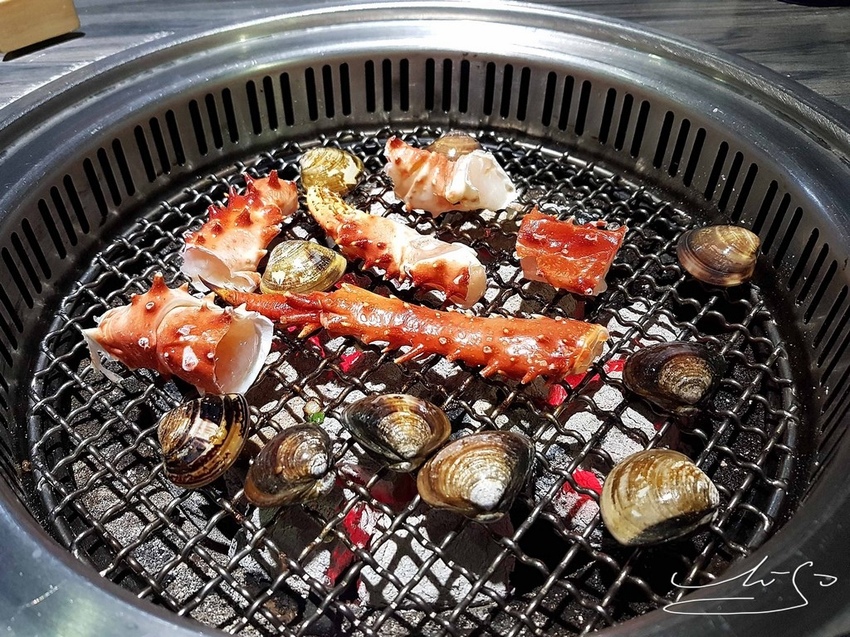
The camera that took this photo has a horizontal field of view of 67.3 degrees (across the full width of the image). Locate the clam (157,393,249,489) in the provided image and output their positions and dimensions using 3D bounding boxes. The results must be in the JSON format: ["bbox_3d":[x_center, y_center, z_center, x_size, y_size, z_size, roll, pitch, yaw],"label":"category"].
[{"bbox_3d":[-0.076,0.041,0.220,0.029,0.018,0.037,5,45,2],"label":"clam"}]

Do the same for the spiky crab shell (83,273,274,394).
[{"bbox_3d":[-0.092,0.005,0.242,0.063,0.034,0.036,11,46,9],"label":"spiky crab shell"}]

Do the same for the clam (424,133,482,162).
[{"bbox_3d":[0.016,-0.091,0.354,0.035,0.019,0.033,1,45,-1],"label":"clam"}]

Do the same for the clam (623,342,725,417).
[{"bbox_3d":[0.095,0.022,0.245,0.038,0.019,0.032,-9,46,-11],"label":"clam"}]

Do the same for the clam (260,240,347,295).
[{"bbox_3d":[-0.054,-0.022,0.284,0.037,0.018,0.029,-18,49,-19],"label":"clam"}]

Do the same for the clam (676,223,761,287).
[{"bbox_3d":[0.137,-0.031,0.297,0.035,0.021,0.040,35,54,28],"label":"clam"}]

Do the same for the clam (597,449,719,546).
[{"bbox_3d":[0.076,0.058,0.208,0.040,0.019,0.032,-20,49,-20],"label":"clam"}]

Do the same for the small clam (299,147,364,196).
[{"bbox_3d":[-0.050,-0.078,0.338,0.035,0.019,0.036,5,45,2],"label":"small clam"}]

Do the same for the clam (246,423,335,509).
[{"bbox_3d":[-0.045,0.049,0.214,0.026,0.017,0.034,30,51,25],"label":"clam"}]

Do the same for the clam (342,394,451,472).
[{"bbox_3d":[-0.010,0.039,0.224,0.038,0.018,0.029,11,46,9],"label":"clam"}]

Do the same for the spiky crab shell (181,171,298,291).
[{"bbox_3d":[-0.082,-0.042,0.294,0.032,0.027,0.067,16,47,13],"label":"spiky crab shell"}]

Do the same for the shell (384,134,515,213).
[{"bbox_3d":[0.013,-0.073,0.326,0.065,0.032,0.037,7,45,4],"label":"shell"}]

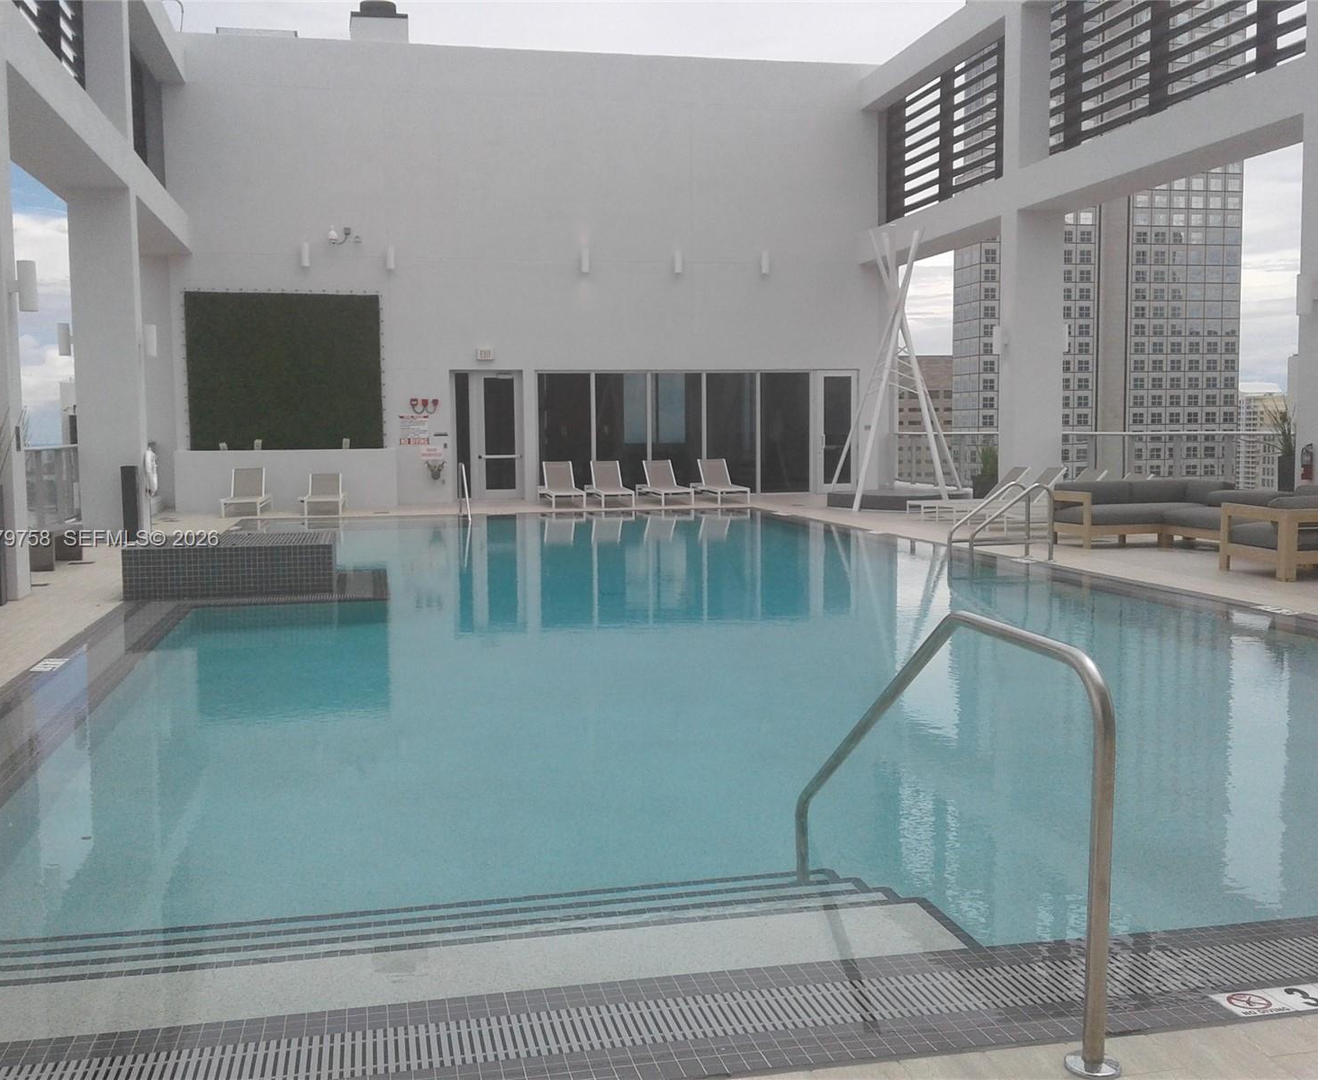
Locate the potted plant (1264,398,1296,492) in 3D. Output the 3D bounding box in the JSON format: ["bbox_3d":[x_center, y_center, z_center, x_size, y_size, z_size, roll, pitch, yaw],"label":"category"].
[{"bbox_3d":[7.536,-0.843,16.603,0.400,1.740,0.400,-2,5,-12],"label":"potted plant"}]

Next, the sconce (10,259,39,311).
[{"bbox_3d":[-5.834,-2.341,12.612,0.234,0.480,0.170,-2,5,-12],"label":"sconce"}]

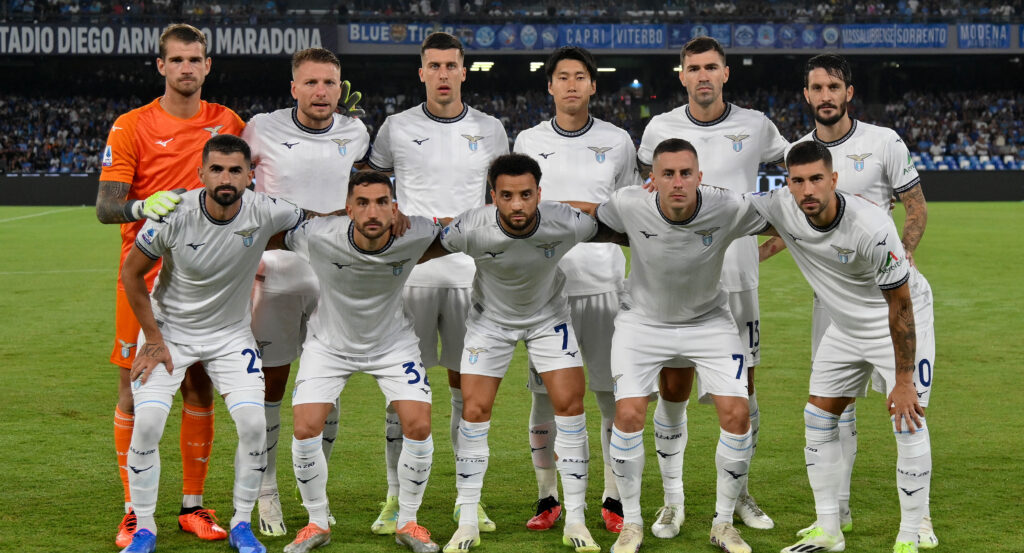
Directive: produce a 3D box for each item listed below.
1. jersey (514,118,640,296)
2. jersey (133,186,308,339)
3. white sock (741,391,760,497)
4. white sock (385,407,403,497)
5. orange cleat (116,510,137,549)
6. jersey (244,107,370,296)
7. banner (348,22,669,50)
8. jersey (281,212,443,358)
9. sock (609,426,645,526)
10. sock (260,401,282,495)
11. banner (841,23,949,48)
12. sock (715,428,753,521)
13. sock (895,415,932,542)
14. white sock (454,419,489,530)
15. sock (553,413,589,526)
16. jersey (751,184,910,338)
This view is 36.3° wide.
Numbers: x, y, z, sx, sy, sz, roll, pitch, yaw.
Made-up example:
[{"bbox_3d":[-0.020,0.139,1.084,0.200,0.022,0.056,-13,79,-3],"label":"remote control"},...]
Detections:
[{"bbox_3d":[0.253,-0.278,6.040,0.487,0.703,0.280,0,4,2],"label":"jersey"},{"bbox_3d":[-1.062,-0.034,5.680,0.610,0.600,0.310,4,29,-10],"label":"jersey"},{"bbox_3d":[0.915,0.675,6.208,0.120,0.432,0.130,0,3,-28],"label":"white sock"},{"bbox_3d":[-0.438,0.667,6.060,0.115,0.391,0.125,3,3,25],"label":"white sock"},{"bbox_3d":[-1.387,0.915,5.790,0.108,0.120,0.295,0,4,5],"label":"orange cleat"},{"bbox_3d":[-0.799,-0.292,6.050,0.503,0.732,0.280,0,4,-3],"label":"jersey"},{"bbox_3d":[-0.161,-11.055,72.000,14.600,1.200,0.100,0,4,0],"label":"banner"},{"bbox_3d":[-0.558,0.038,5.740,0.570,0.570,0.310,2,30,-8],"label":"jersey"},{"bbox_3d":[0.424,0.737,5.770,0.125,0.385,0.140,2,13,24],"label":"sock"},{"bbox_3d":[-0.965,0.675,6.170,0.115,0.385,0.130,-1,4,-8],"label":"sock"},{"bbox_3d":[18.350,-11.515,75.000,5.200,1.150,0.060,0,4,0],"label":"banner"},{"bbox_3d":[0.792,0.725,5.680,0.125,0.351,0.130,-2,19,-15],"label":"sock"},{"bbox_3d":[1.396,0.712,5.483,0.128,0.446,0.135,5,10,28],"label":"sock"},{"bbox_3d":[-0.146,0.731,5.770,0.125,0.410,0.140,1,12,15],"label":"white sock"},{"bbox_3d":[0.221,0.714,5.810,0.120,0.425,0.135,-3,8,-20],"label":"sock"},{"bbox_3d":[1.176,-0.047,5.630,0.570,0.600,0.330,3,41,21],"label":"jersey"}]

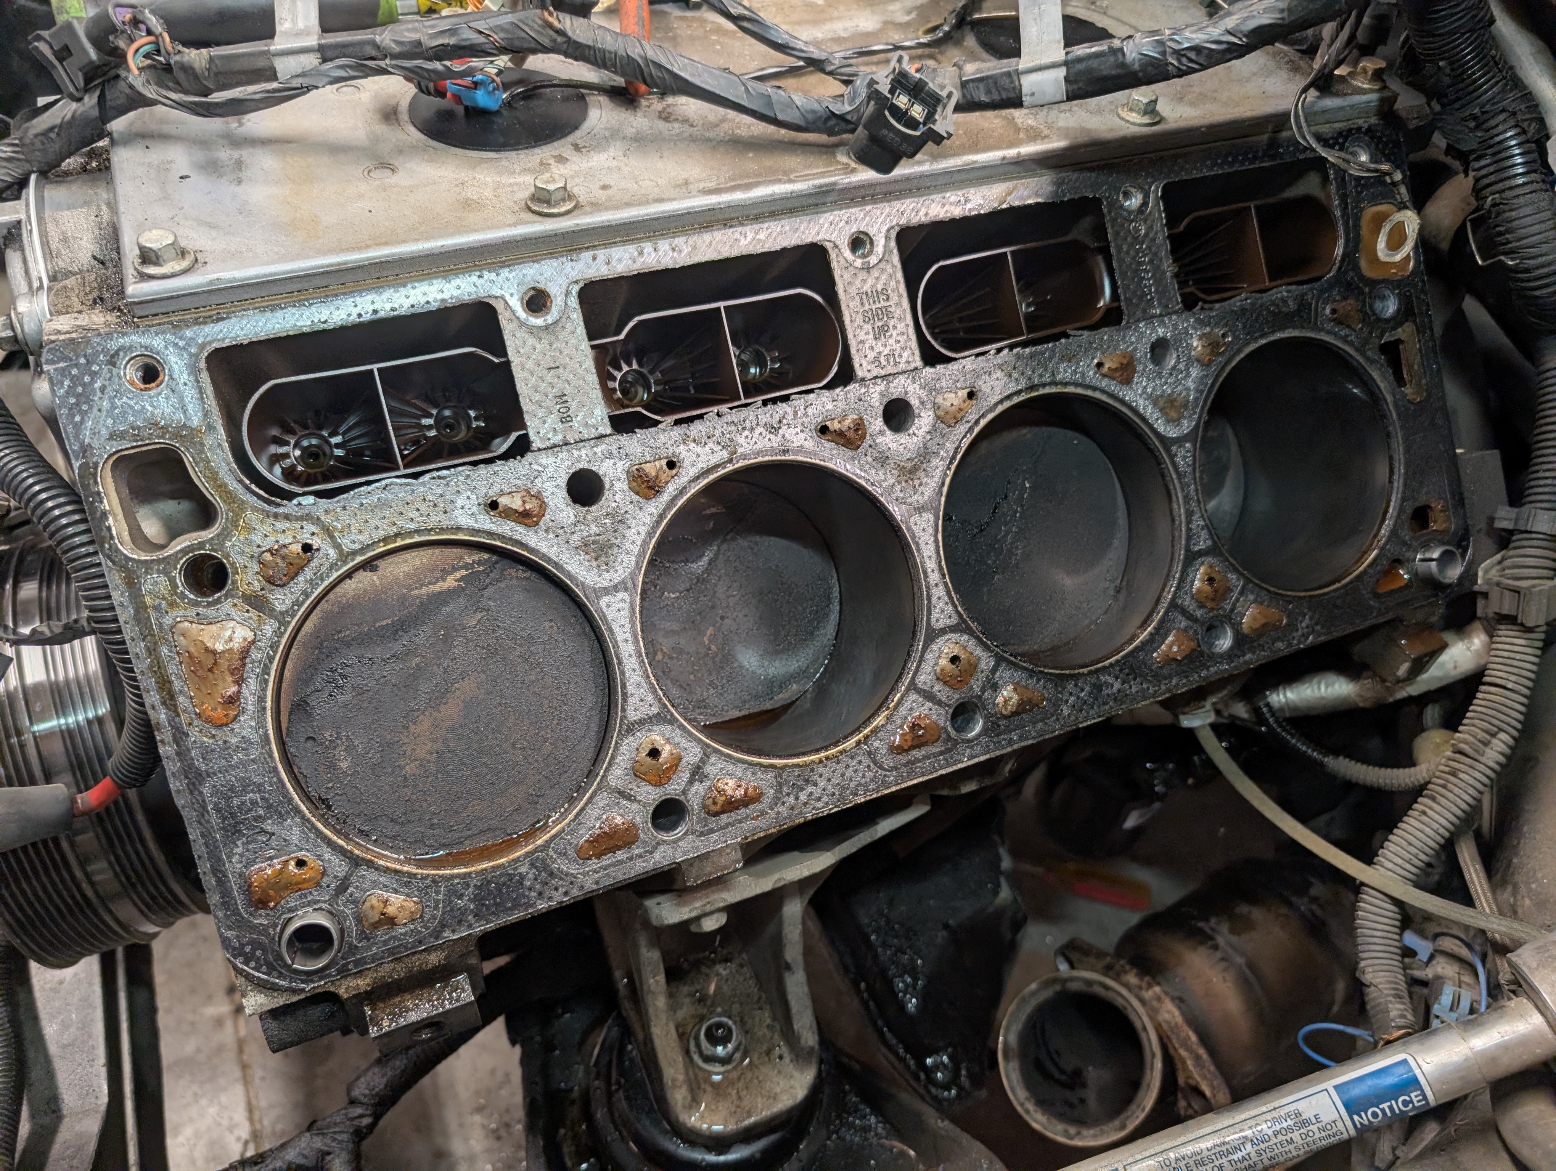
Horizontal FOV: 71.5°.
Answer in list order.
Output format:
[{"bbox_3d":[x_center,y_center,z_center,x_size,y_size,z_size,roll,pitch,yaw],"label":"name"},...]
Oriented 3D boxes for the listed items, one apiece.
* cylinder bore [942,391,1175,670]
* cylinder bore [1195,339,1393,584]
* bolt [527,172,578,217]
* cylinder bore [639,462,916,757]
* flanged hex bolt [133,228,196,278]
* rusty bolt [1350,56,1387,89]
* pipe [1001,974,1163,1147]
[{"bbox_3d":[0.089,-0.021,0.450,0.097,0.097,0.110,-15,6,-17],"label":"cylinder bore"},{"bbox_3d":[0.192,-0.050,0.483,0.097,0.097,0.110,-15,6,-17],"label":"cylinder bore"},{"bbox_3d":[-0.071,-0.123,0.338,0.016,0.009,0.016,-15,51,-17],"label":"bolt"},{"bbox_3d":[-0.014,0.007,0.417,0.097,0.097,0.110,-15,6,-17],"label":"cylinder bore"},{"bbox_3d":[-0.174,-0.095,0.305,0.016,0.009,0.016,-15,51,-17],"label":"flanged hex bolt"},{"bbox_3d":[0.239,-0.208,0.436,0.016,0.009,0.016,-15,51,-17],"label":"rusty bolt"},{"bbox_3d":[0.153,0.229,0.518,0.075,0.065,0.075,-16,55,23],"label":"pipe"}]

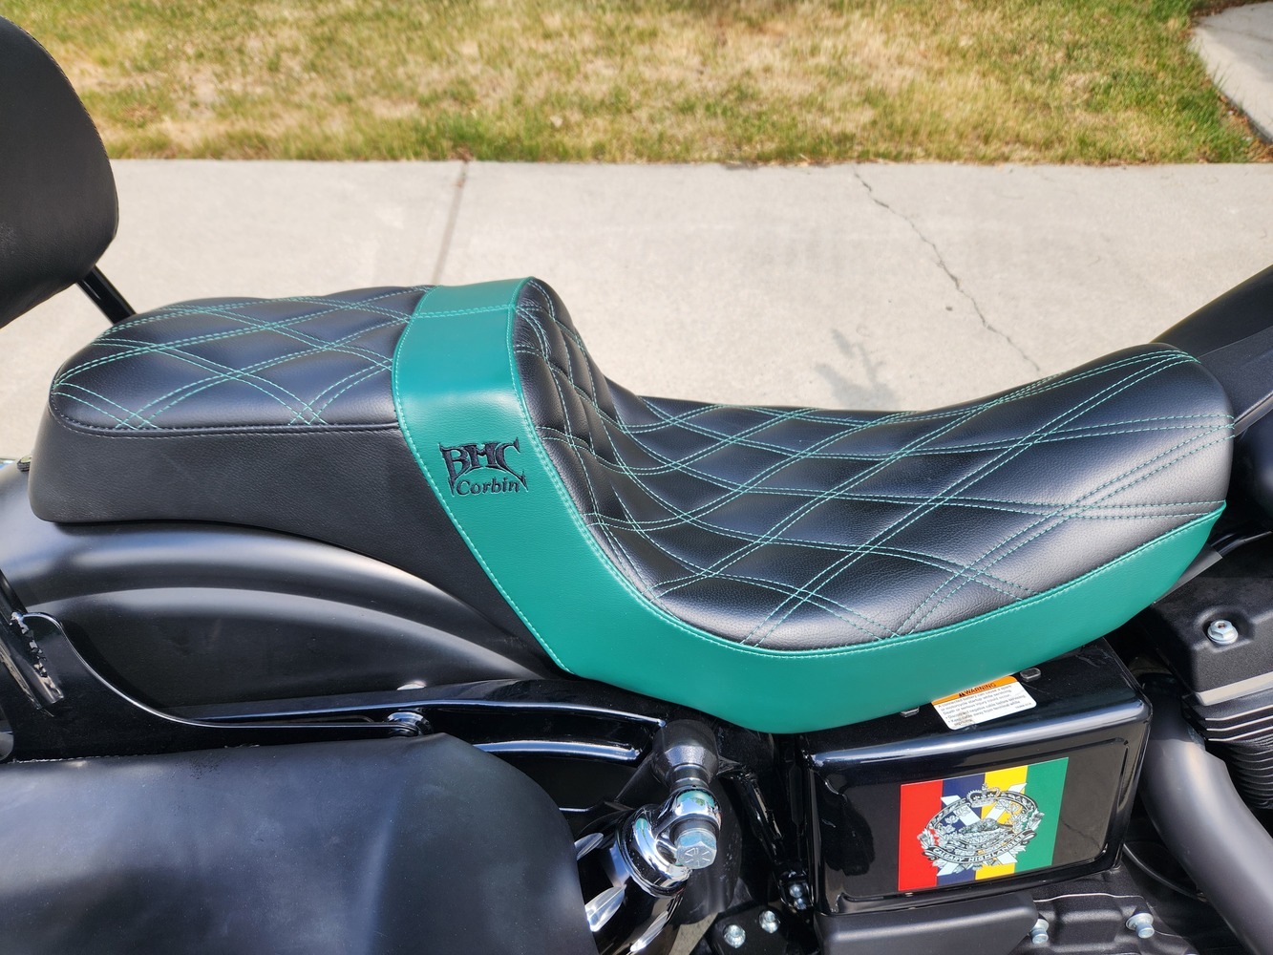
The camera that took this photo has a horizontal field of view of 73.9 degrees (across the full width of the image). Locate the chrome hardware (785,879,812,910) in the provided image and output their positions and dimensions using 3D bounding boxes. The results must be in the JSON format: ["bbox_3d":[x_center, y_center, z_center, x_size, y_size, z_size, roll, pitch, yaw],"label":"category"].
[{"bbox_3d":[0.119,0.305,0.619,0.017,0.020,0.013,-6,28,-3],"label":"chrome hardware"}]

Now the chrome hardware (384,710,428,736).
[{"bbox_3d":[-0.126,0.136,0.466,0.021,0.018,0.015,-6,28,-3],"label":"chrome hardware"}]

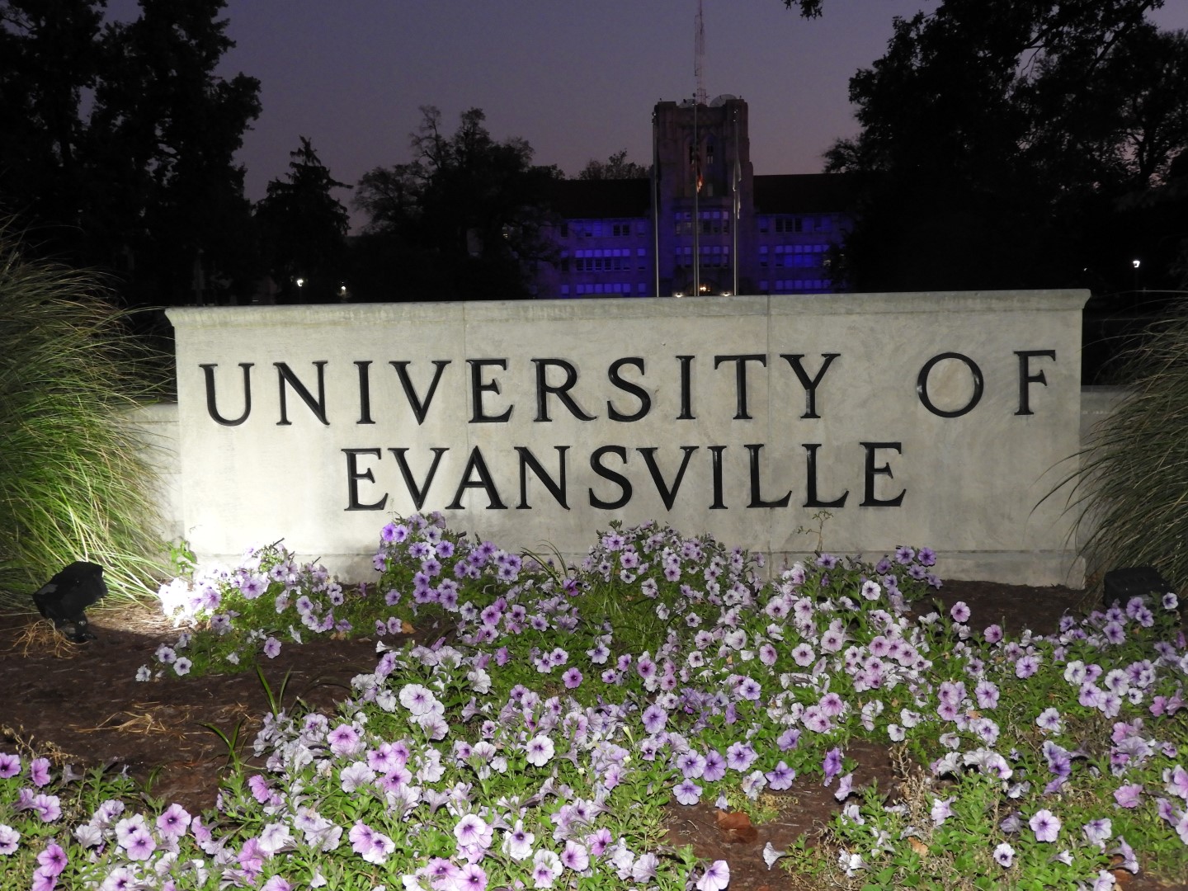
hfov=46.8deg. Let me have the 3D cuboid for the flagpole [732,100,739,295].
[{"bbox_3d":[6.207,-10.567,60.000,0.220,8.640,0.220,-1,6,0],"label":"flagpole"}]

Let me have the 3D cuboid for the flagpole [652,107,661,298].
[{"bbox_3d":[2.718,-10.527,60.000,0.220,8.600,0.220,-1,6,0],"label":"flagpole"}]

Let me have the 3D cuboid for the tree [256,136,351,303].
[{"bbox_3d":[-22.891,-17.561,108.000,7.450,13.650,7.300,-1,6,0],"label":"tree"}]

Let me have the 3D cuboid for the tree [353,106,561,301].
[{"bbox_3d":[-10.970,-19.224,110.000,16.510,16.060,14.500,-1,6,0],"label":"tree"}]

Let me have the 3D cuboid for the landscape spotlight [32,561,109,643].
[{"bbox_3d":[-1.964,0.585,5.150,0.250,0.300,0.210,-5,7,-36],"label":"landscape spotlight"}]

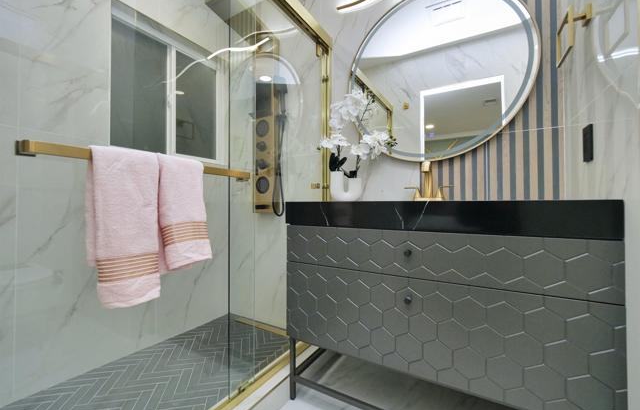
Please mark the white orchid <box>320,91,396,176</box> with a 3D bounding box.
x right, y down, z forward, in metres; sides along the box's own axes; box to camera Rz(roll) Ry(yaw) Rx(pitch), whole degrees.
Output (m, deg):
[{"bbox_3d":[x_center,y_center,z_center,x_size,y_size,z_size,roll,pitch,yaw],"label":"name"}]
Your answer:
[{"bbox_3d":[0.202,-0.370,1.360,0.340,0.400,0.220,0,-1,31],"label":"white orchid"}]

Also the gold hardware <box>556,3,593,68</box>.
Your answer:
[{"bbox_3d":[0.850,-0.578,0.852,0.073,0.157,0.165,0,-1,31],"label":"gold hardware"}]

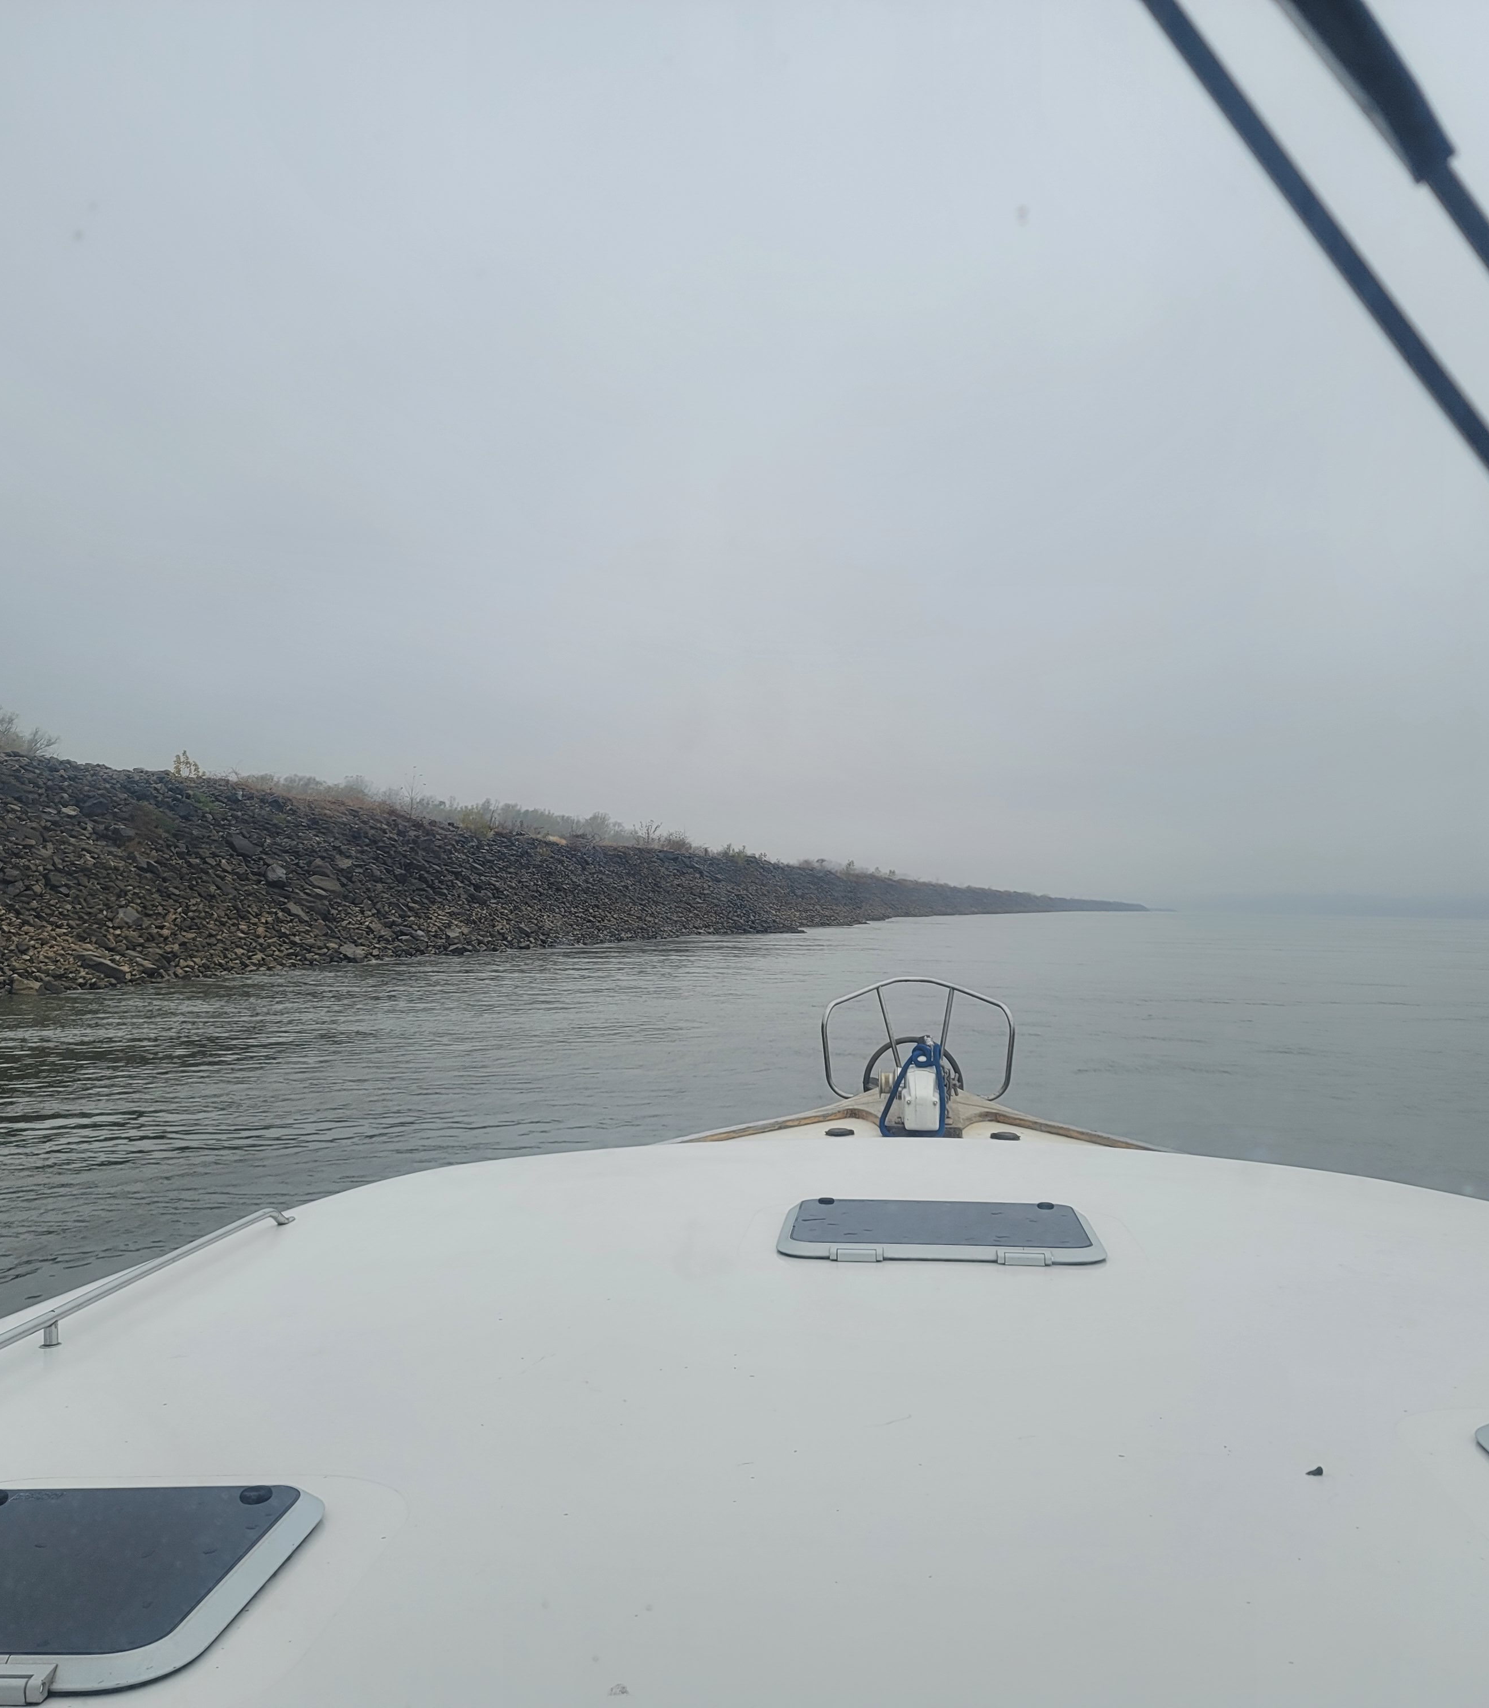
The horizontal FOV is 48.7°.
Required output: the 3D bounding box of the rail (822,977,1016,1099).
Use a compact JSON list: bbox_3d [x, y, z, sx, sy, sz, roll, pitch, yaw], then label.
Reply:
[{"bbox_3d":[0.778,0.819,7.350,0.820,0.480,0.800,1,-2,5],"label":"rail"}]

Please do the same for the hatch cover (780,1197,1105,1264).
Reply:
[{"bbox_3d":[0.395,0.765,3.349,0.620,0.030,0.500,0,-2,5],"label":"hatch cover"}]

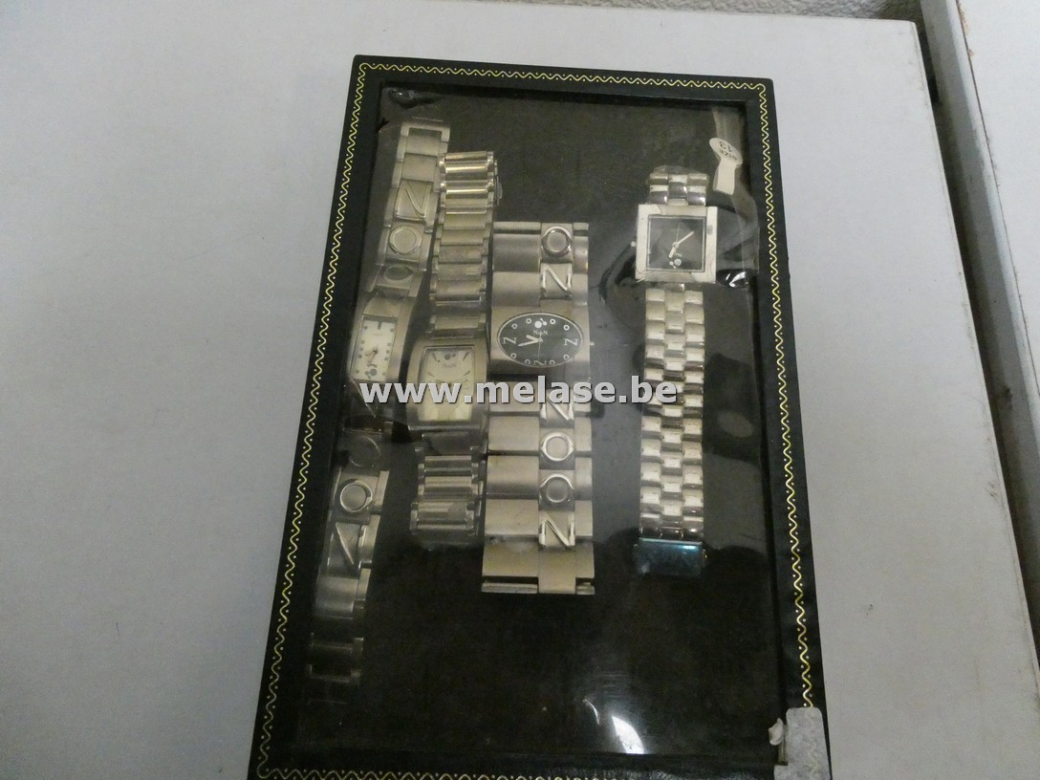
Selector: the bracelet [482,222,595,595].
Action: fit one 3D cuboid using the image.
[{"bbox_3d":[0.006,0.003,0.225,0.032,0.017,0.116,2,72,-2],"label":"bracelet"}]

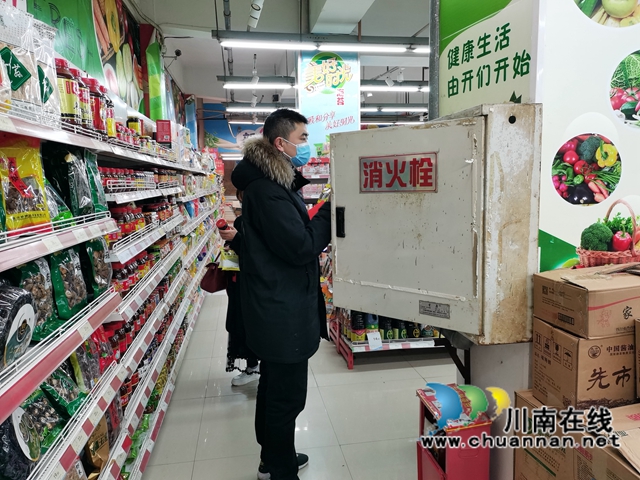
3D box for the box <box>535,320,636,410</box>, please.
[{"bbox_3d":[0.847,0.407,1.536,0.235,0.268,0.203,-3,7,-13],"label":"box"}]

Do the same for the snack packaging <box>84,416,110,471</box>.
[{"bbox_3d":[-0.940,0.818,2.054,0.060,0.230,0.145,-6,6,6],"label":"snack packaging"}]

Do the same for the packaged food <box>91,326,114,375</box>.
[{"bbox_3d":[-0.995,0.504,2.217,0.055,0.210,0.150,-14,7,2],"label":"packaged food"}]

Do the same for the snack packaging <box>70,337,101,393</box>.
[{"bbox_3d":[-0.979,0.493,2.035,0.060,0.265,0.165,-12,7,0],"label":"snack packaging"}]

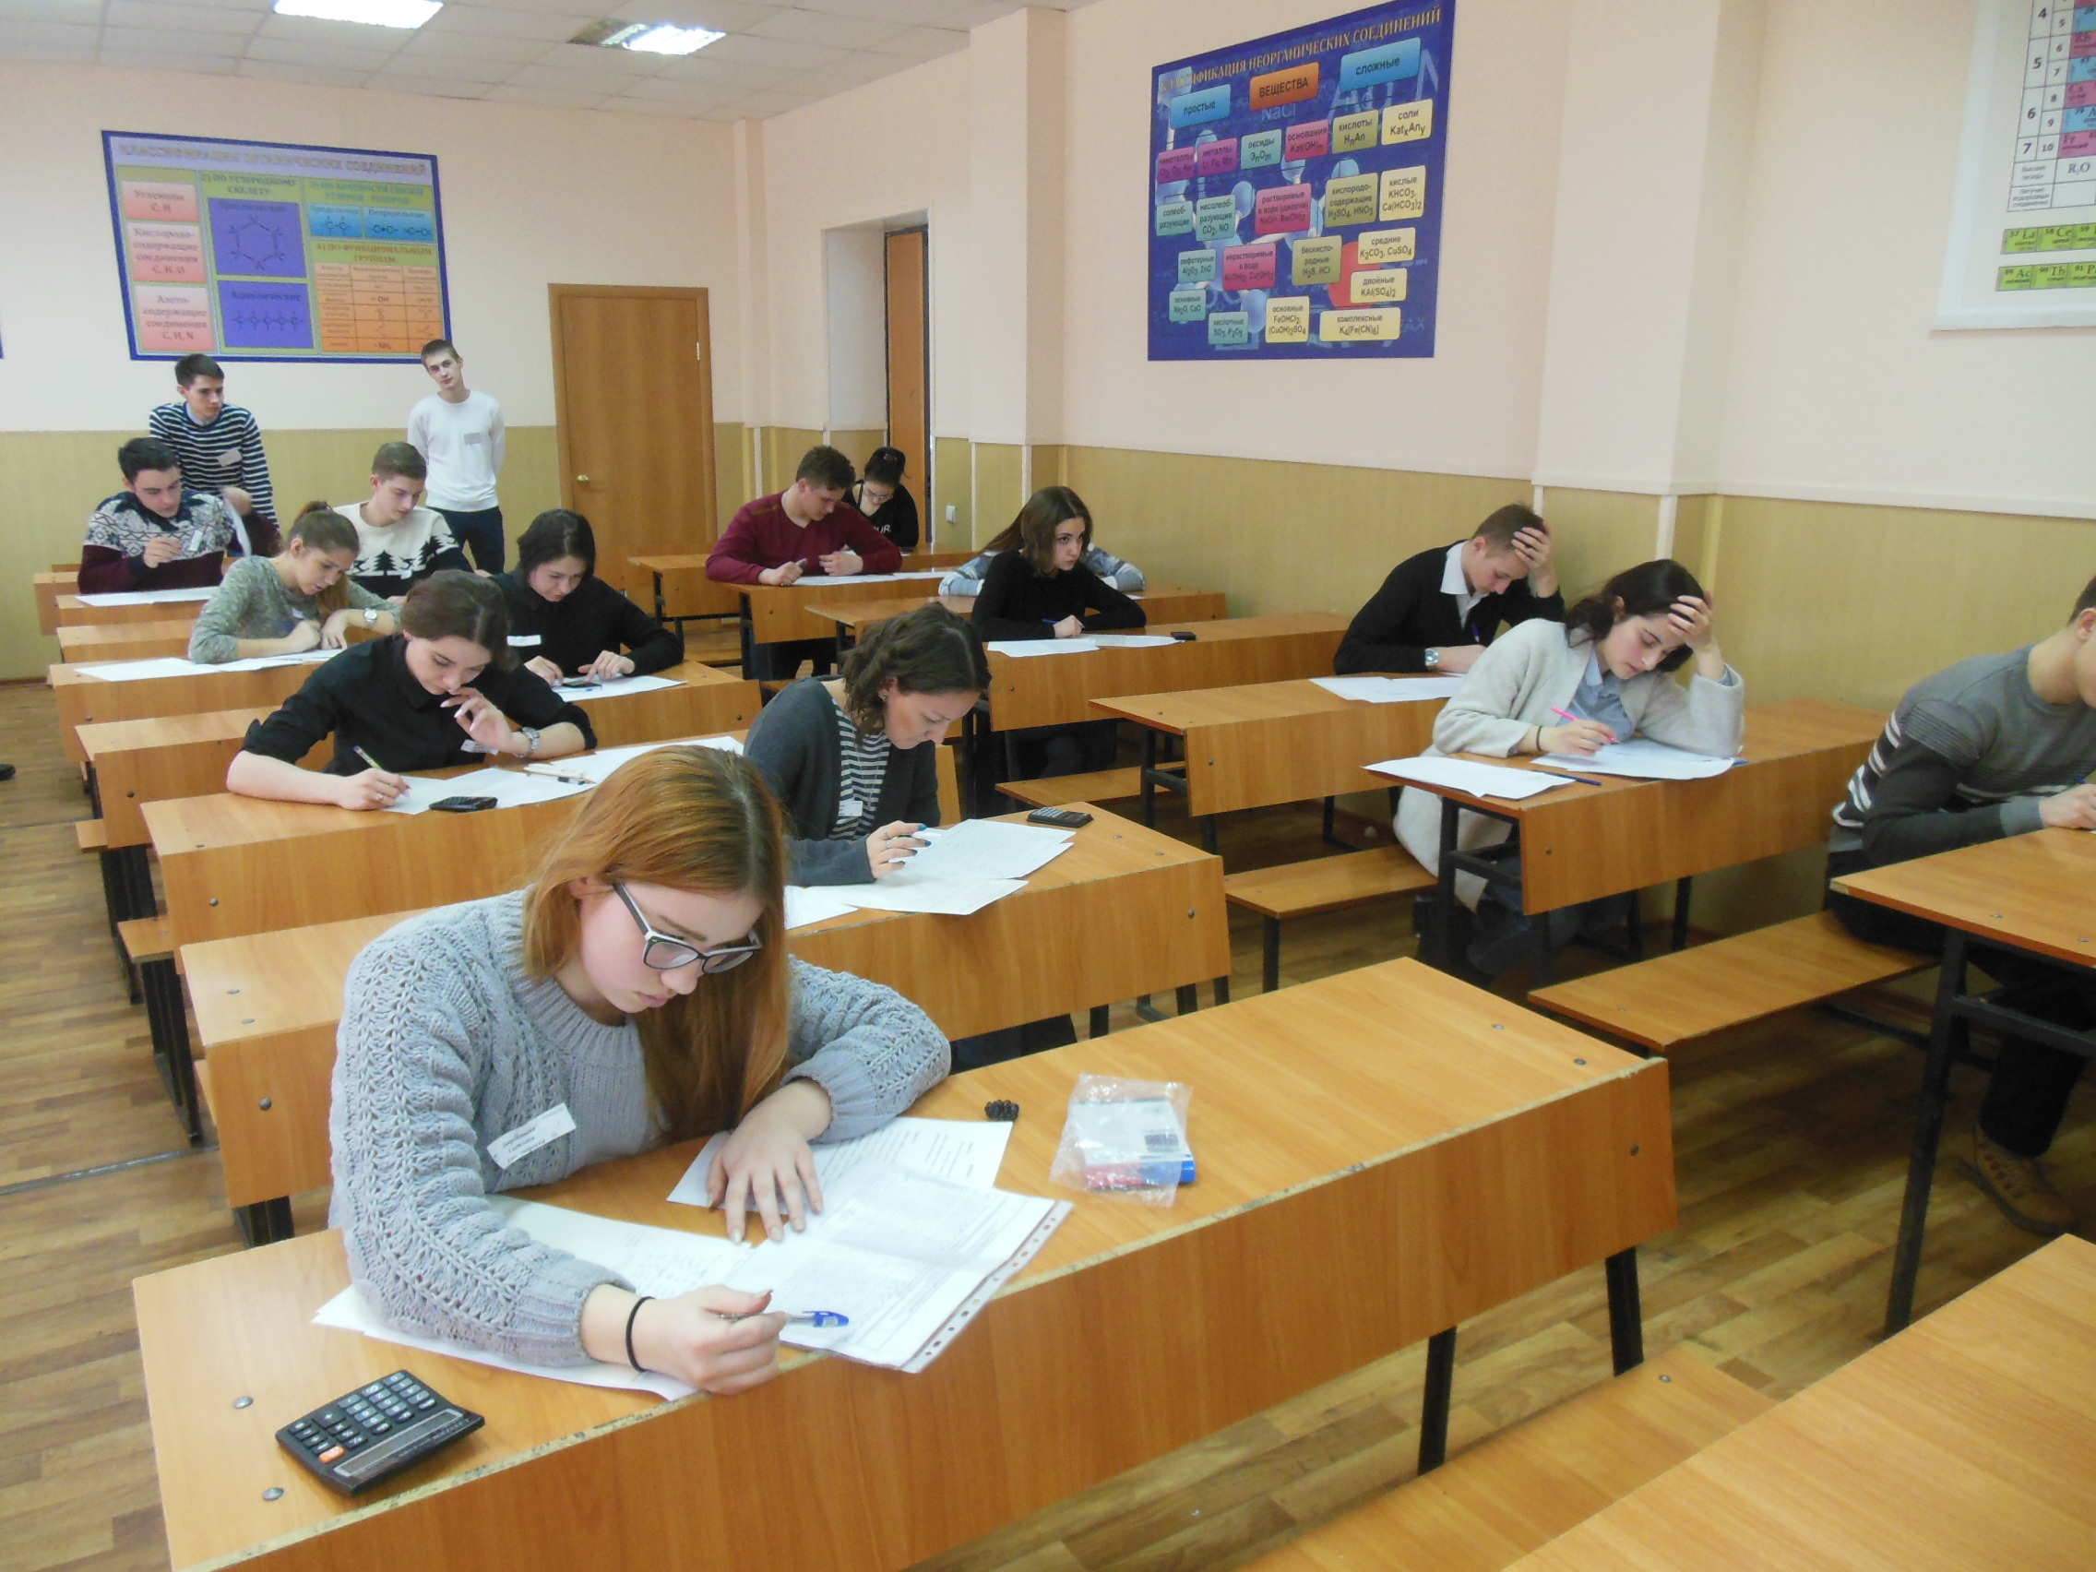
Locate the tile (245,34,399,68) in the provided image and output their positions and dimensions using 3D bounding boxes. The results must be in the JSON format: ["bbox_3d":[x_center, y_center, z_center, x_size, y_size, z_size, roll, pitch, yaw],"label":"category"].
[{"bbox_3d":[-3.503,-3.527,7.301,0.600,0.020,0.600,-8,17,-30],"label":"tile"}]

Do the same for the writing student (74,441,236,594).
[{"bbox_3d":[-3.345,-0.657,5.769,0.560,1.310,0.700,-10,18,-35],"label":"writing student"}]

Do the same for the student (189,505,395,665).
[{"bbox_3d":[-2.213,-0.250,4.516,0.590,1.180,0.720,-11,18,-38],"label":"student"}]

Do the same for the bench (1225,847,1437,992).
[{"bbox_3d":[1.068,0.365,3.865,1.510,0.410,0.270,-8,17,-31],"label":"bench"}]

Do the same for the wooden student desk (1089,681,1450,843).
[{"bbox_3d":[0.834,0.098,4.070,1.510,0.750,0.410,-9,17,-32],"label":"wooden student desk"}]

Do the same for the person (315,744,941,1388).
[{"bbox_3d":[-0.379,0.522,1.586,0.630,1.180,0.780,-12,19,-40],"label":"person"}]

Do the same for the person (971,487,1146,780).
[{"bbox_3d":[-0.027,-0.382,5.076,0.630,1.225,0.700,-8,17,-31],"label":"person"}]

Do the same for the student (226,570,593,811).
[{"bbox_3d":[-1.355,0.118,3.257,0.670,1.165,0.740,-8,17,-31],"label":"student"}]

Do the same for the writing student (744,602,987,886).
[{"bbox_3d":[-0.365,0.239,2.850,0.520,1.160,0.700,-13,20,-42],"label":"writing student"}]

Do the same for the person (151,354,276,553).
[{"bbox_3d":[-3.541,-1.017,6.531,0.500,1.637,0.400,-13,20,-42],"label":"person"}]

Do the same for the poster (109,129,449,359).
[{"bbox_3d":[-4.068,-2.843,8.109,1.570,1.110,0.020,-8,17,-30],"label":"poster"}]

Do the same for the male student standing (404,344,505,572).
[{"bbox_3d":[-3.204,-1.524,8.275,0.510,1.760,0.310,-9,17,-33],"label":"male student standing"}]

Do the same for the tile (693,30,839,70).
[{"bbox_3d":[-1.315,-3.481,7.223,0.600,0.020,0.600,-8,17,-30],"label":"tile"}]

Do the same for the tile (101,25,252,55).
[{"bbox_3d":[-4.137,-3.527,7.162,0.600,0.018,0.600,-8,17,-31],"label":"tile"}]

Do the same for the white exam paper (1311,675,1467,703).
[{"bbox_3d":[0.974,-0.264,4.093,0.440,0.005,0.320,-2,15,-11],"label":"white exam paper"}]

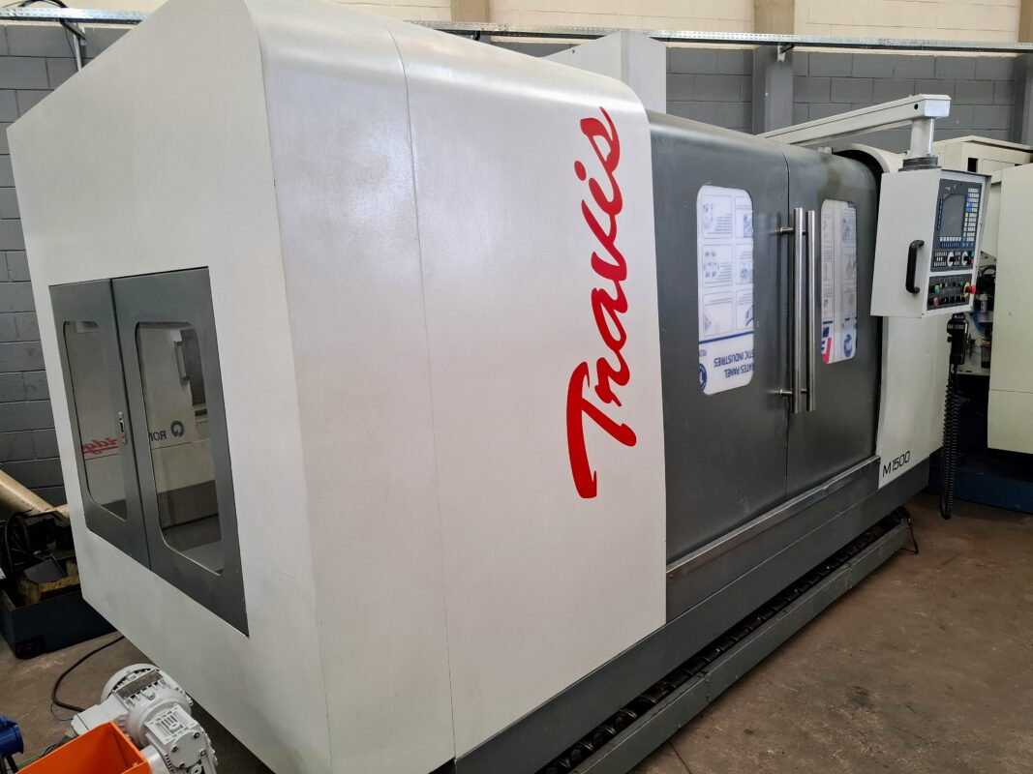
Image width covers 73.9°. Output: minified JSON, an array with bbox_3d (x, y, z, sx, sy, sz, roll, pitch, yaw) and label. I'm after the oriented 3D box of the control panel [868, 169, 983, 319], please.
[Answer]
[{"bbox_3d":[1.988,-0.677,3.295,0.564,0.649,0.241,-9,14,-36],"label":"control panel"}]

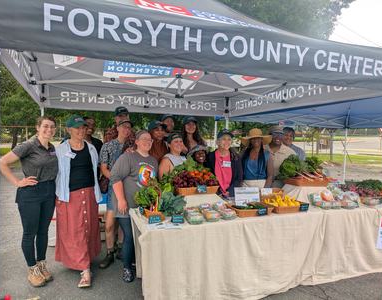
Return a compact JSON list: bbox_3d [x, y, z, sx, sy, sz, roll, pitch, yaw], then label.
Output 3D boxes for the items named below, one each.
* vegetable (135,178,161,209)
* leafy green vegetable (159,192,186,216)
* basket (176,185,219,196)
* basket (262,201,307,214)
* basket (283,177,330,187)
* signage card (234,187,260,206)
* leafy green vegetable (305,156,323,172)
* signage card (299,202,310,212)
[{"bbox_3d":[-0.405,0.414,2.750,0.230,0.260,0.220,0,1,-20],"label":"vegetable"},{"bbox_3d":[-0.173,0.509,2.690,0.220,0.200,0.200,0,1,-20],"label":"leafy green vegetable"},{"bbox_3d":[0.030,0.389,2.910,0.430,0.090,0.290,0,1,-19],"label":"basket"},{"bbox_3d":[0.924,0.580,2.940,0.410,0.085,0.280,0,1,-20],"label":"basket"},{"bbox_3d":[1.395,0.386,3.490,0.420,0.090,0.300,0,1,-8],"label":"basket"},{"bbox_3d":[0.563,0.475,2.880,0.270,0.210,0.020,0,1,-8],"label":"signage card"},{"bbox_3d":[1.517,0.178,3.570,0.200,0.180,0.200,0,1,-15],"label":"leafy green vegetable"},{"bbox_3d":[1.145,0.582,2.910,0.105,0.080,0.025,0,1,-14],"label":"signage card"}]

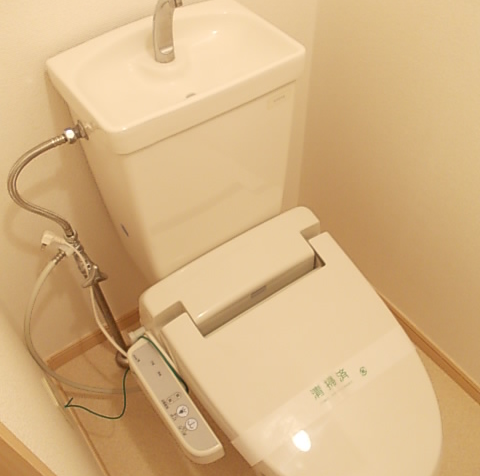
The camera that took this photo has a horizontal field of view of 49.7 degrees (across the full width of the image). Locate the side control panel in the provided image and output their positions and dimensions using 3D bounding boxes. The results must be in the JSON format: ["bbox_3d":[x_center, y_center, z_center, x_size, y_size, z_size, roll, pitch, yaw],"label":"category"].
[{"bbox_3d":[-0.116,0.274,0.880,0.050,0.050,0.234,-29,55,-22],"label":"side control panel"}]

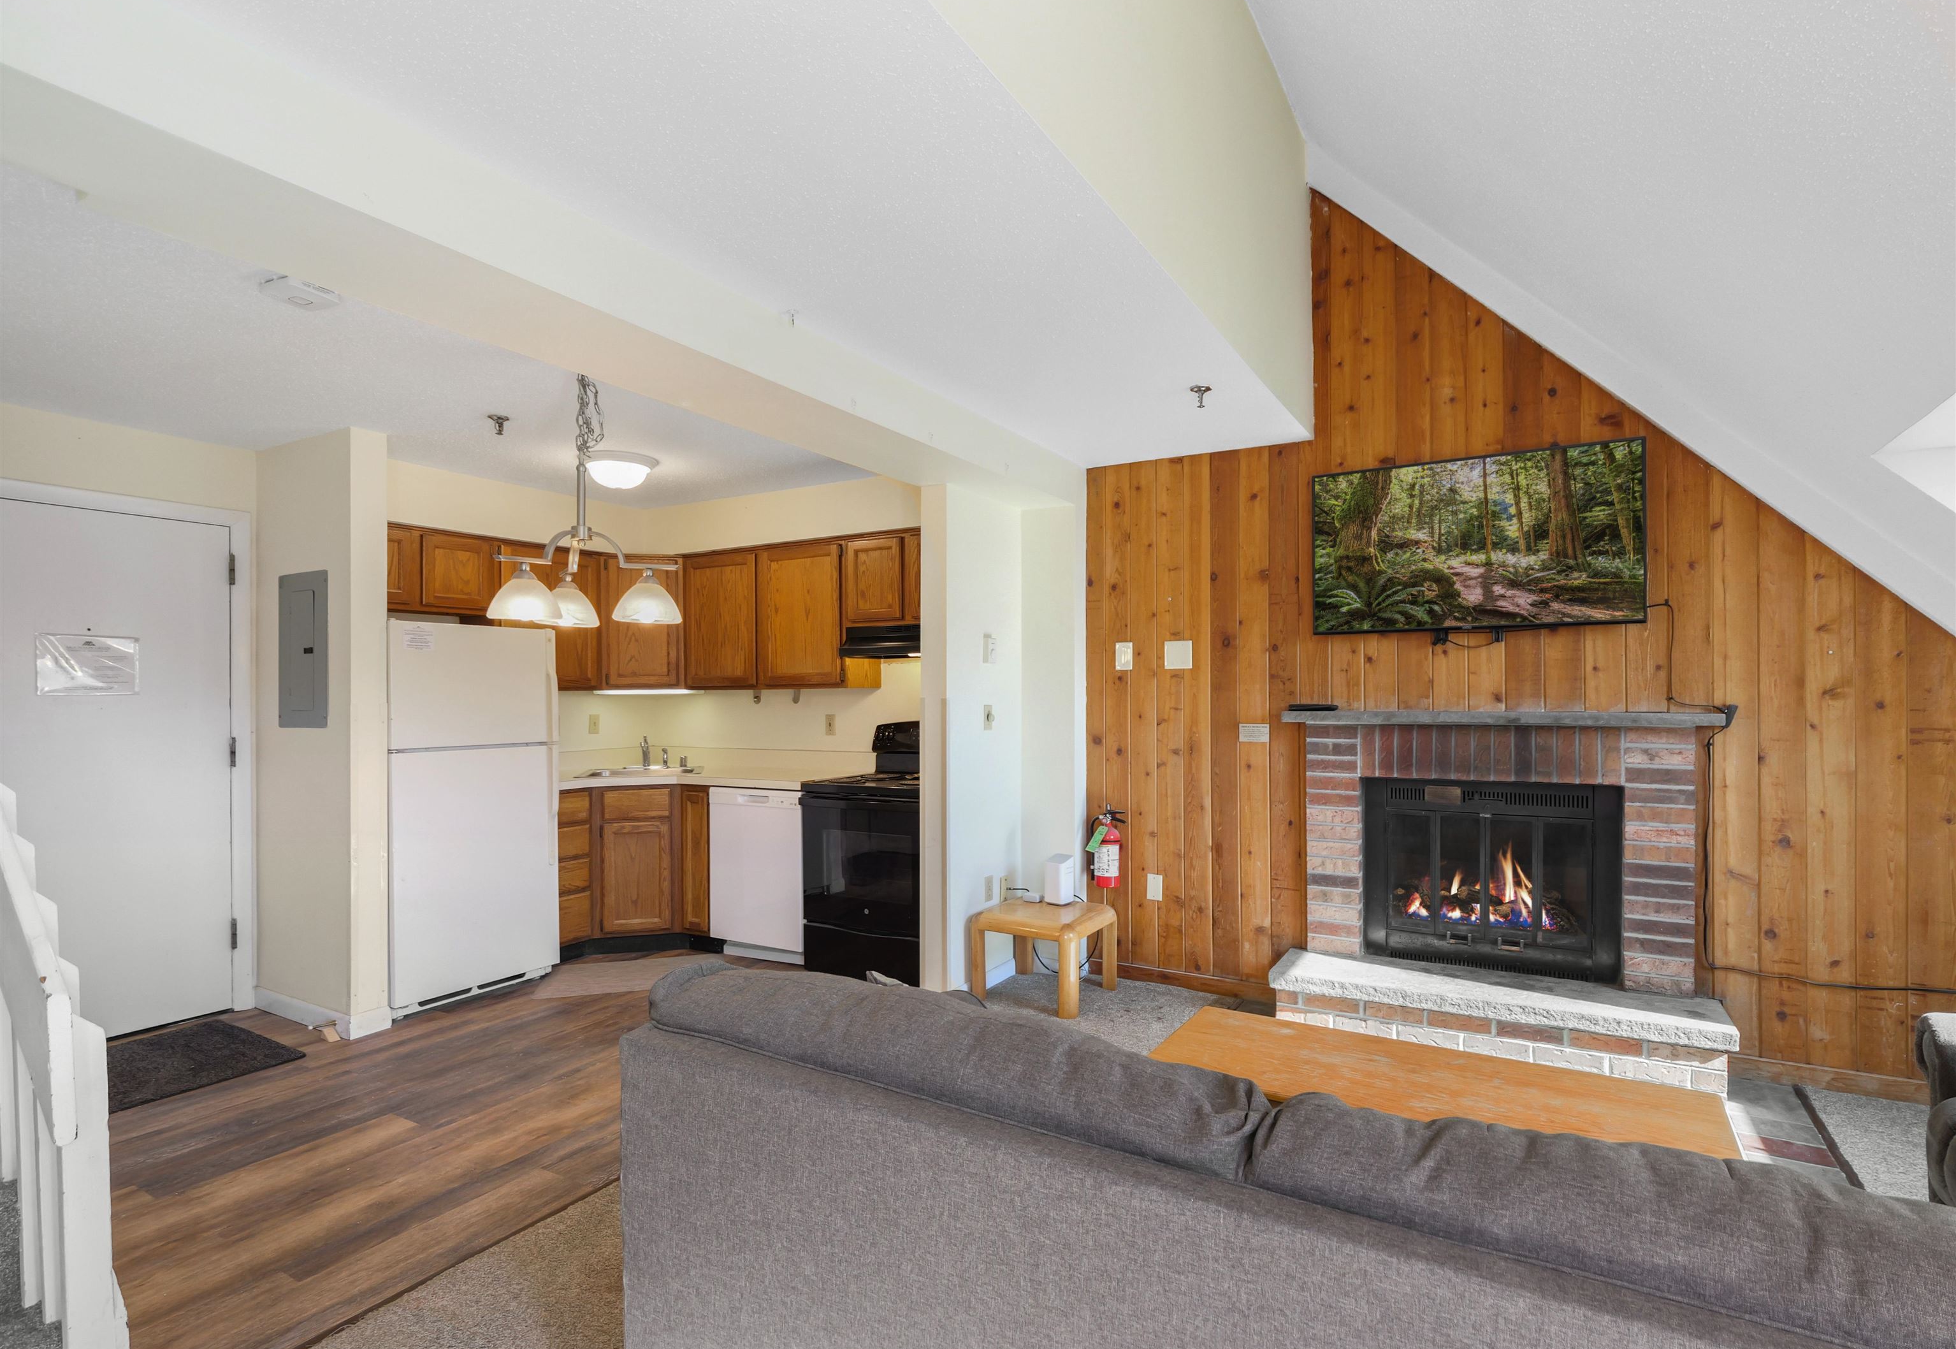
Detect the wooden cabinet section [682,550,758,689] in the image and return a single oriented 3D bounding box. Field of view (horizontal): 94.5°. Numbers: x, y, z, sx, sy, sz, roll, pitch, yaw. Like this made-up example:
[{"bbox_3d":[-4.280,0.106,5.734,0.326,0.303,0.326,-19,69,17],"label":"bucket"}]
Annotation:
[{"bbox_3d":[-1.376,-0.299,5.191,0.562,0.763,0.327,-1,-1,29],"label":"wooden cabinet section"}]

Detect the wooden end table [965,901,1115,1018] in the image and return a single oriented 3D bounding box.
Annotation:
[{"bbox_3d":[0.299,1.243,4.045,0.505,0.370,0.460,-1,-1,31],"label":"wooden end table"}]

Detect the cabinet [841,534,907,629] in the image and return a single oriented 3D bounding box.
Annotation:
[{"bbox_3d":[-0.440,-0.475,4.684,0.392,0.448,0.325,-1,-1,29],"label":"cabinet"}]

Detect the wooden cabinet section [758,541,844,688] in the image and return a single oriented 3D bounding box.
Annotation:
[{"bbox_3d":[-0.868,-0.306,4.911,0.598,0.763,0.327,-1,-1,29],"label":"wooden cabinet section"}]

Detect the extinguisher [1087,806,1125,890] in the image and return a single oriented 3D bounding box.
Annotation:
[{"bbox_3d":[0.598,0.797,4.191,0.160,0.383,0.128,-1,-1,27],"label":"extinguisher"}]

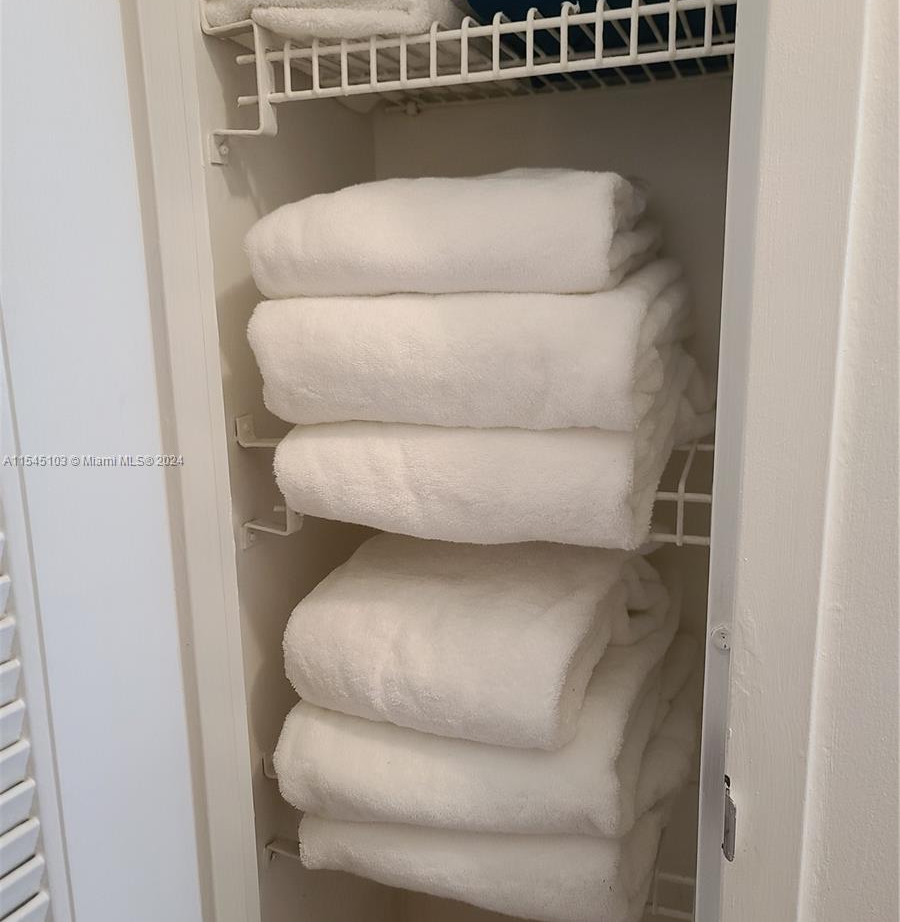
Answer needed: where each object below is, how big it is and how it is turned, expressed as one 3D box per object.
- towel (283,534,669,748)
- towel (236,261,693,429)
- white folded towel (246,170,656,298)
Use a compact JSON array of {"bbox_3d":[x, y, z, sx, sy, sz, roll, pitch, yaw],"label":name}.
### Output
[{"bbox_3d":[0.036,0.131,0.842,0.253,0.095,0.330,4,13,24],"label":"towel"},{"bbox_3d":[0.045,-0.110,0.788,0.310,0.102,0.350,3,12,20],"label":"towel"},{"bbox_3d":[0.026,-0.193,0.766,0.280,0.086,0.330,3,12,20],"label":"white folded towel"}]

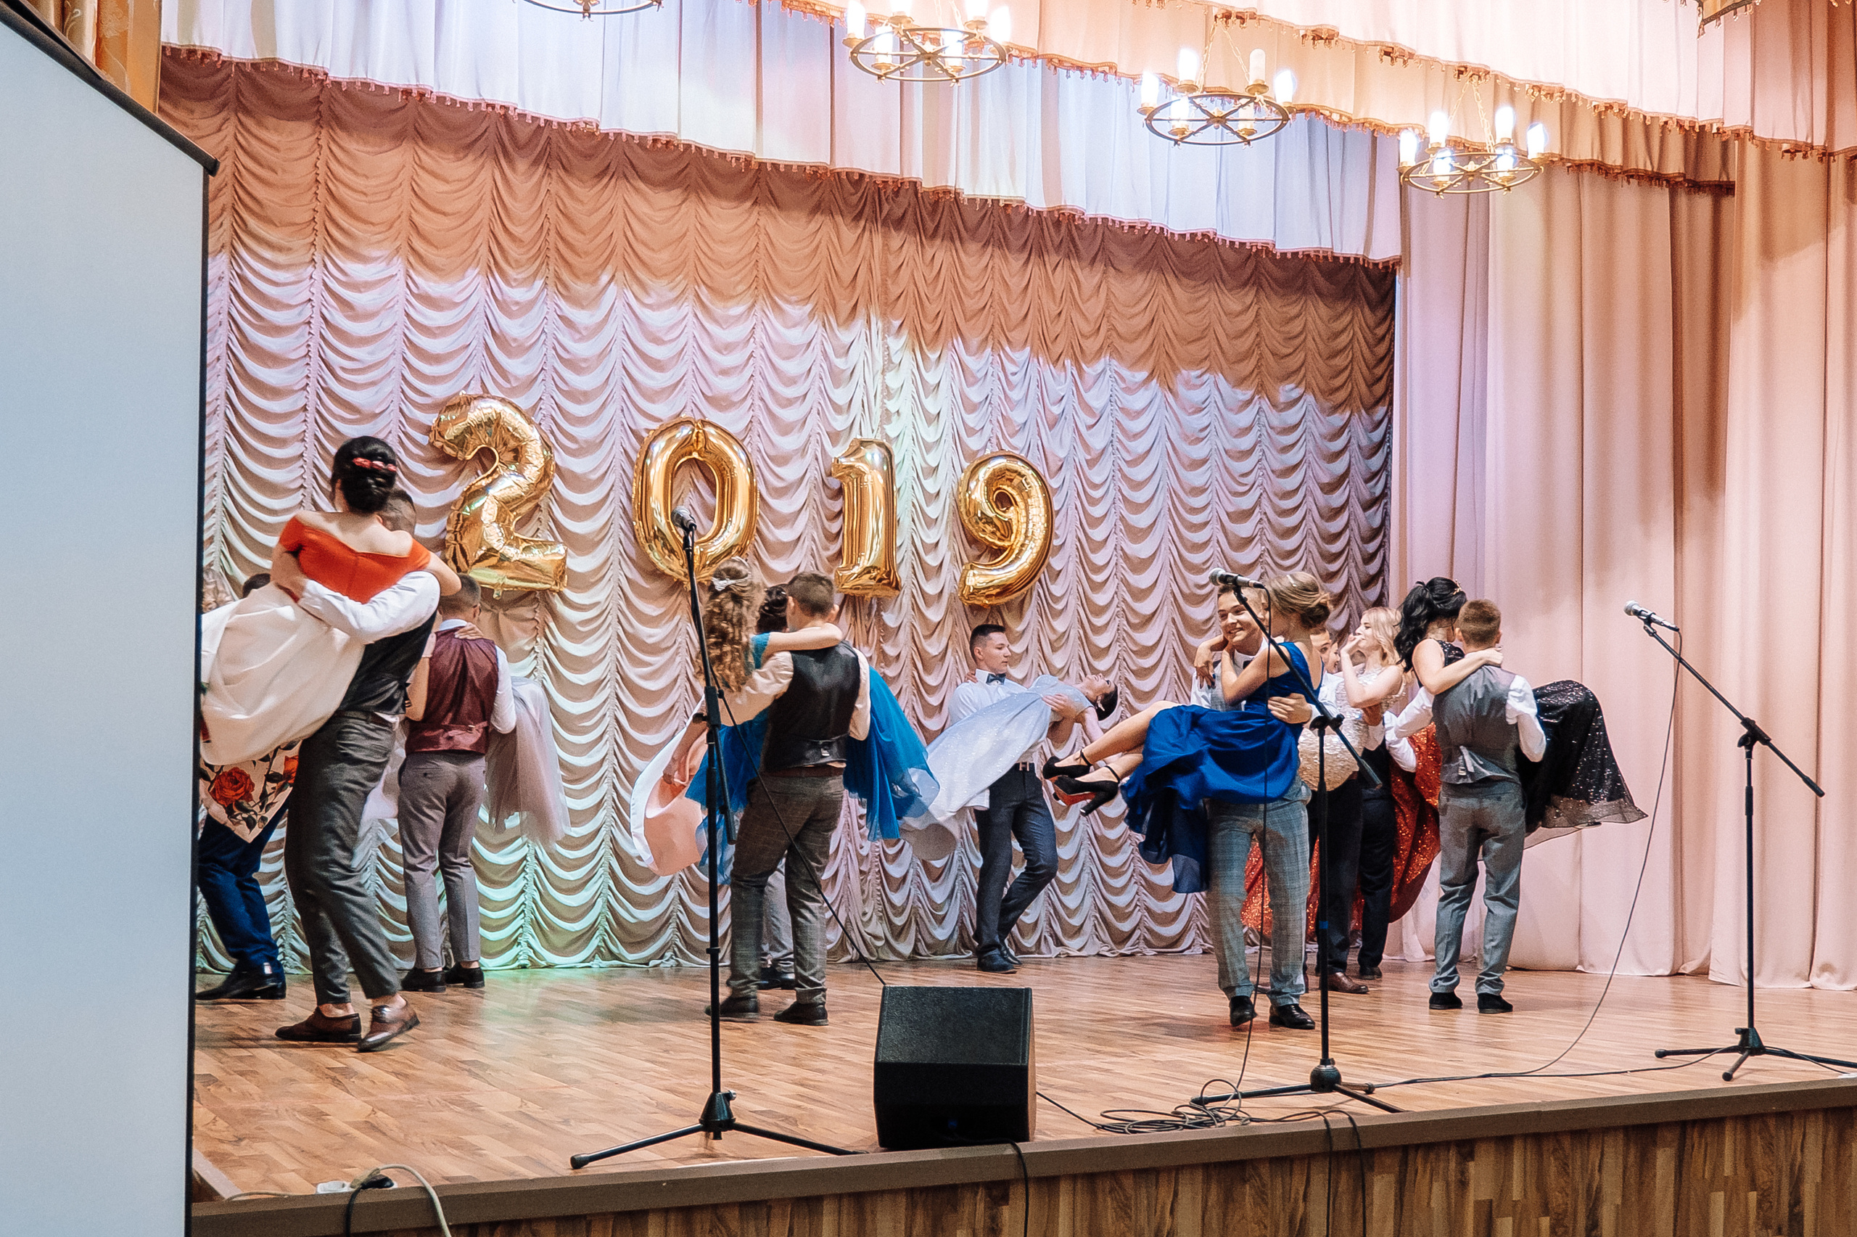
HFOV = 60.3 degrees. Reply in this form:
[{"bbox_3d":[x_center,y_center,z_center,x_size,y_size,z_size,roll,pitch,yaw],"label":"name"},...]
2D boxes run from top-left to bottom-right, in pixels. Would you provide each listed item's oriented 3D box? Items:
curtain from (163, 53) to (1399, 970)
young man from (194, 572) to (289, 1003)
[{"bbox_3d":[-0.312,-0.361,8.808,7.350,4.420,0.250,4,-8,-23],"label":"curtain"},{"bbox_3d":[-2.806,0.672,6.602,0.520,1.740,0.520,4,-8,-21],"label":"young man"}]

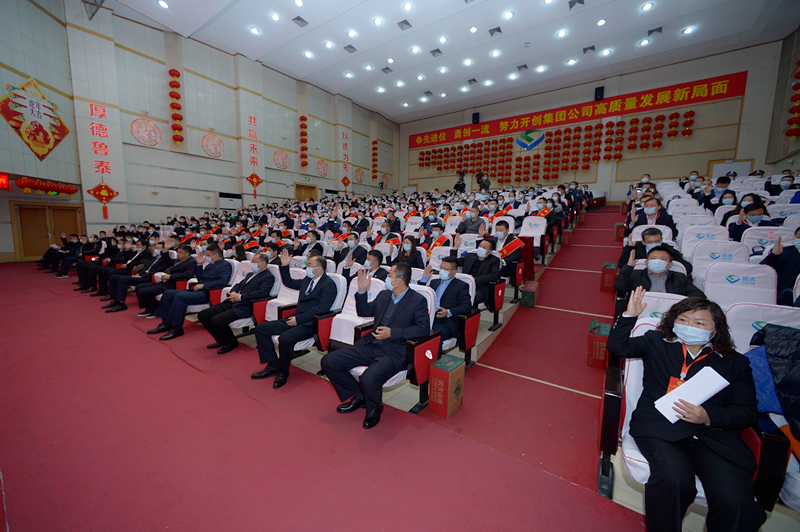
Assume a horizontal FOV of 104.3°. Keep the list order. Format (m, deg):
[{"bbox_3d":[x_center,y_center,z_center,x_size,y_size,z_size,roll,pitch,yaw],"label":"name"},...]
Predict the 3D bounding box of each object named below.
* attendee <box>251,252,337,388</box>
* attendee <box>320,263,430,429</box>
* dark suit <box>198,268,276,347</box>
[{"bbox_3d":[-1.132,0.473,3.413,0.740,1.253,0.971,5,8,34],"label":"attendee"},{"bbox_3d":[-0.154,0.584,2.787,0.729,1.207,0.904,5,8,34],"label":"attendee"},{"bbox_3d":[-1.986,0.493,4.111,0.647,0.925,0.801,5,8,34],"label":"dark suit"}]

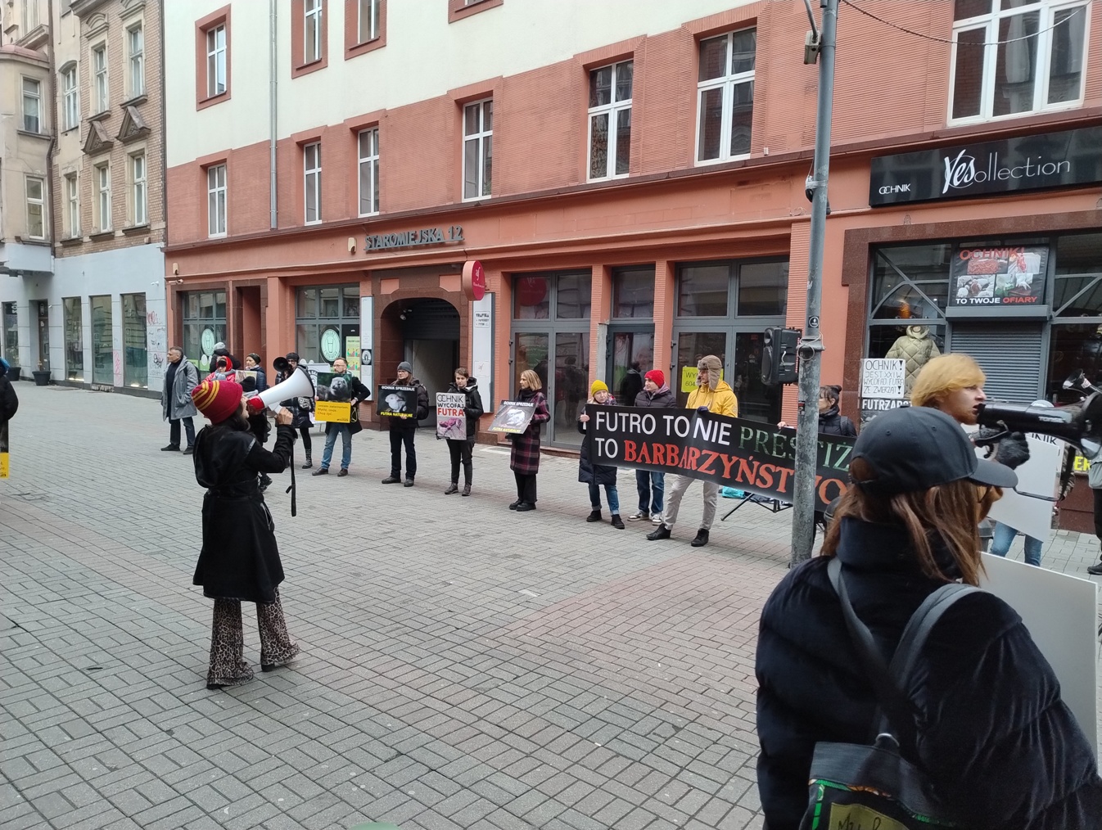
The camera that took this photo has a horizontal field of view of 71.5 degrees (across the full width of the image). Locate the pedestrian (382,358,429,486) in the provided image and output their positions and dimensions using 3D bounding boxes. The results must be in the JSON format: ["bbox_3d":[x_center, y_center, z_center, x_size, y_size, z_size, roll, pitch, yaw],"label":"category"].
[{"bbox_3d":[-2.052,0.108,10.761,0.540,1.703,0.400,4,5,28],"label":"pedestrian"}]

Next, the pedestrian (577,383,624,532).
[{"bbox_3d":[0.570,0.402,8.489,0.500,1.610,0.420,3,5,20],"label":"pedestrian"}]

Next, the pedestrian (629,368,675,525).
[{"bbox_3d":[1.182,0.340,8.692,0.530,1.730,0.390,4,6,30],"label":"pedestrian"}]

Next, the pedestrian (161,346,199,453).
[{"bbox_3d":[-6.332,-0.263,13.058,0.550,1.804,0.460,5,6,38],"label":"pedestrian"}]

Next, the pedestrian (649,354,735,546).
[{"bbox_3d":[1.482,0.338,7.899,0.680,1.890,0.550,5,6,37],"label":"pedestrian"}]

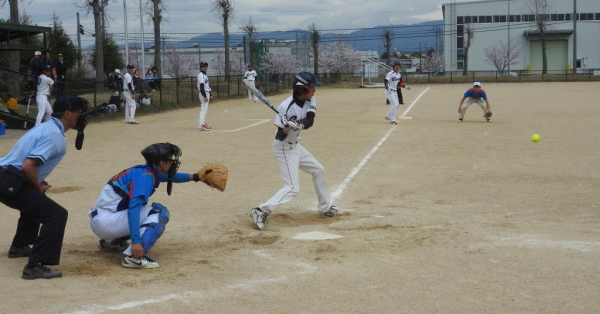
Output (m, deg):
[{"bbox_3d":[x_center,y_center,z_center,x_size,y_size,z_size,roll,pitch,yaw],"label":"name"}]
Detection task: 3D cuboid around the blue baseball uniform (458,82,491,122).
[{"bbox_3d":[4.525,-1.417,24.487,0.880,1.050,0.750,0,6,12],"label":"blue baseball uniform"}]

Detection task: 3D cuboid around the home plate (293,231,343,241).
[{"bbox_3d":[0.117,0.770,9.060,0.432,0.030,0.432,-5,7,-35],"label":"home plate"}]

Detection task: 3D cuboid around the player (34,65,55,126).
[{"bbox_3d":[-7.002,-1.635,26.125,0.500,1.750,0.520,-3,6,-12],"label":"player"}]

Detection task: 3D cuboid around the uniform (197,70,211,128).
[{"bbox_3d":[-2.472,-1.486,24.430,0.330,1.430,0.470,1,6,26],"label":"uniform"}]

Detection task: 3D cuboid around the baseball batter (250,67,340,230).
[{"bbox_3d":[-0.058,-0.090,9.963,1.120,1.570,0.620,-6,7,-38],"label":"baseball batter"}]

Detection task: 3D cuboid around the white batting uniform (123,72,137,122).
[{"bbox_3d":[-4.977,-1.756,27.825,0.360,1.450,0.460,-1,6,0],"label":"white batting uniform"}]

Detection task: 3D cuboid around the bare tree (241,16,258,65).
[{"bbox_3d":[-4.022,-8.901,77.745,1.550,5.070,1.550,-1,6,0],"label":"bare tree"}]

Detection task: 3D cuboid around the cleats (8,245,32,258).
[{"bbox_3d":[-2.433,0.821,8.451,0.290,0.115,0.110,-4,6,-23],"label":"cleats"}]

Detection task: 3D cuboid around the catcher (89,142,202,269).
[{"bbox_3d":[-1.342,0.377,8.484,1.082,1.000,0.850,-4,6,-23],"label":"catcher"}]

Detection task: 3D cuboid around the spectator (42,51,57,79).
[{"bbox_3d":[-8.523,-2.795,32.584,0.500,1.660,0.360,-3,6,-15],"label":"spectator"}]

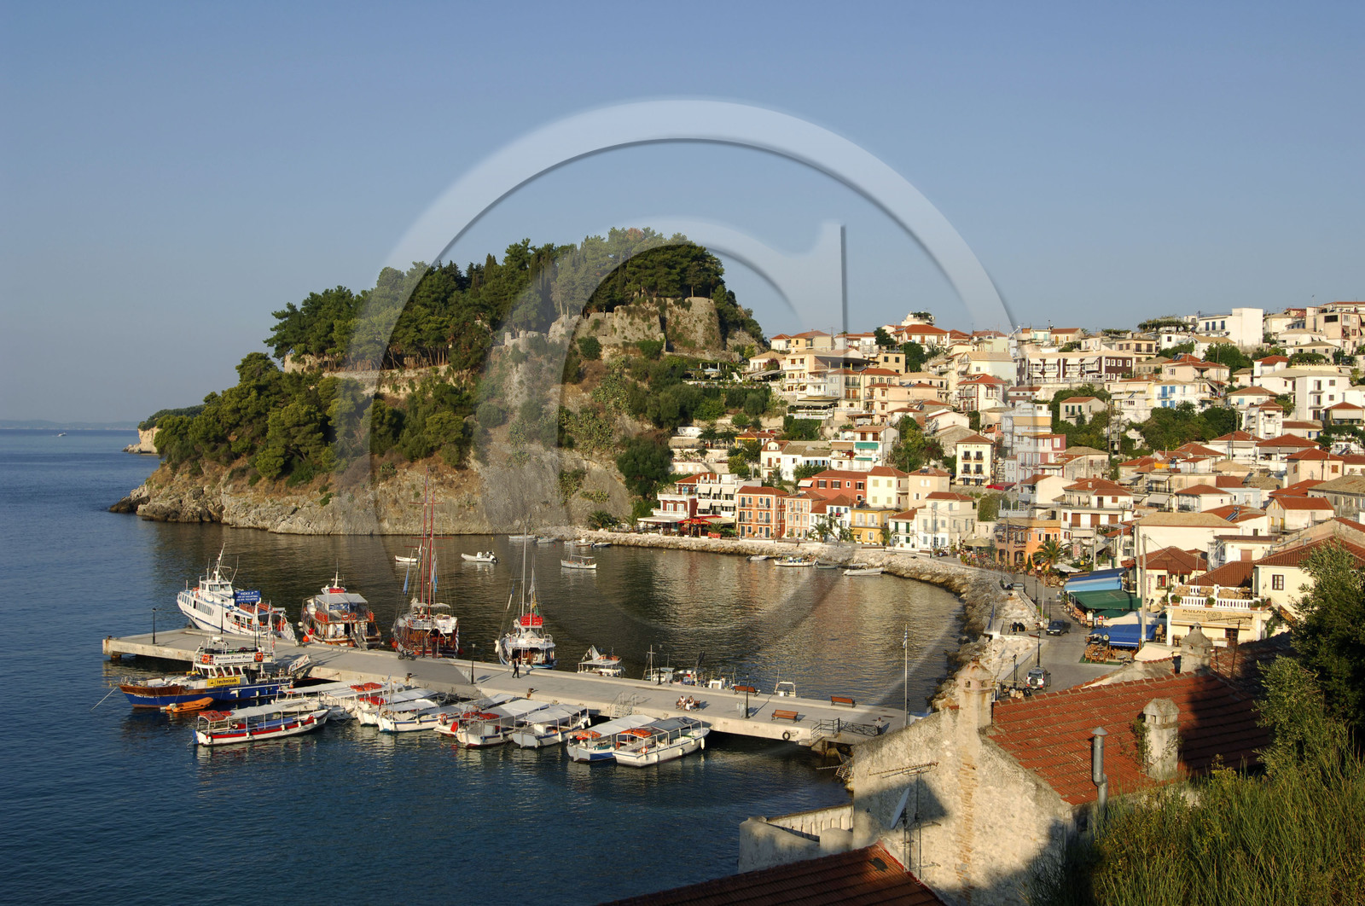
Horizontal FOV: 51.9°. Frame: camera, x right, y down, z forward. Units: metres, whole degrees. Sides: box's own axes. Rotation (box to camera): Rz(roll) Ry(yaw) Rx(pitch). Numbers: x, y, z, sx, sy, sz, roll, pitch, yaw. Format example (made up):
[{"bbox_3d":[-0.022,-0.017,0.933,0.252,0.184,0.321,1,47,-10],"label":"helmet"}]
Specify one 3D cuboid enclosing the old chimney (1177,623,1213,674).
[{"bbox_3d":[14.304,5.468,39.014,0.530,1.467,0.730,0,1,-35],"label":"old chimney"}]

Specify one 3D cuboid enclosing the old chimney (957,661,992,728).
[{"bbox_3d":[6.772,5.567,32.380,0.480,1.580,0.680,-1,1,-34],"label":"old chimney"}]

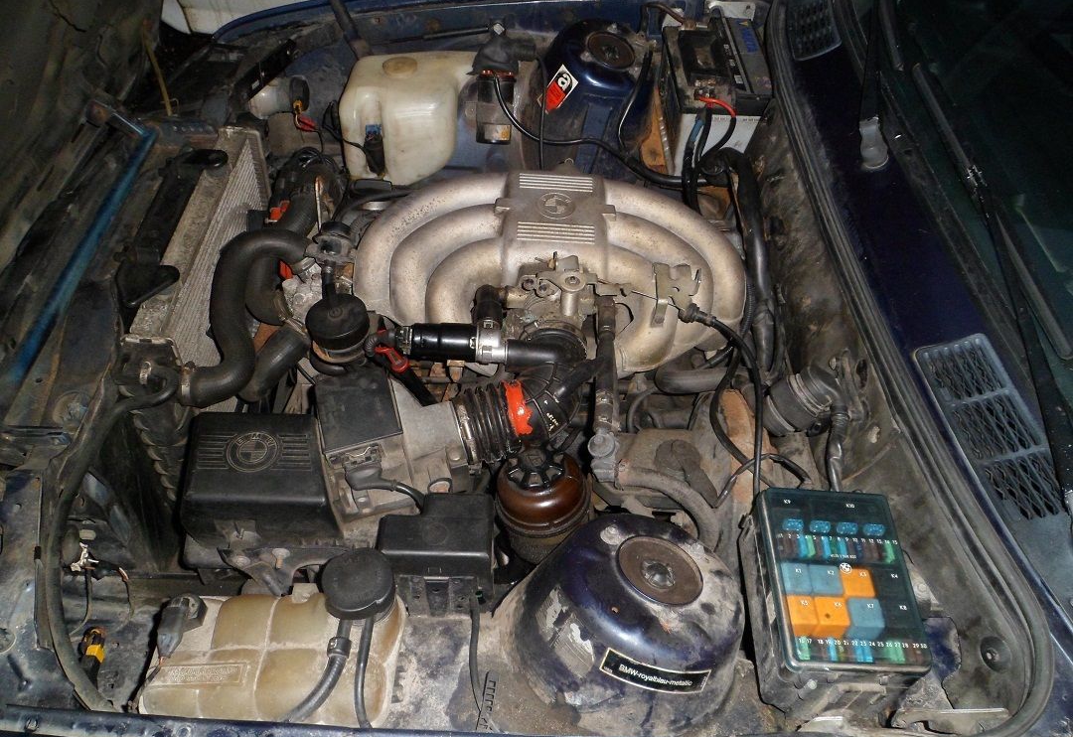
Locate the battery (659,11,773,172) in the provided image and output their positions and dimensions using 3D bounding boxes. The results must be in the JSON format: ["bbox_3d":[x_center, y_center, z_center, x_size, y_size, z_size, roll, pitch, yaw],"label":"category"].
[{"bbox_3d":[0.345,-0.535,1.675,0.175,0.185,0.278,1,49,0],"label":"battery"}]

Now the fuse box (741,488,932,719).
[{"bbox_3d":[0.294,0.239,0.859,0.135,0.120,0.185,1,49,0],"label":"fuse box"}]

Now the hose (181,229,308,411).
[{"bbox_3d":[-0.380,-0.079,1.095,0.113,0.094,0.345,1,49,0],"label":"hose"}]

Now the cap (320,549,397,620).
[{"bbox_3d":[-0.179,0.217,0.842,0.071,0.030,0.071,0,49,0],"label":"cap"}]

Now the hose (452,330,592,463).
[{"bbox_3d":[-0.017,0.034,1.004,0.160,0.110,0.140,1,49,0],"label":"hose"}]

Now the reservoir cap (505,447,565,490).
[{"bbox_3d":[-0.001,0.111,0.917,0.064,0.030,0.064,1,49,0],"label":"reservoir cap"}]

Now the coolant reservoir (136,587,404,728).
[{"bbox_3d":[-0.256,0.312,0.849,0.240,0.130,0.145,1,49,0],"label":"coolant reservoir"}]

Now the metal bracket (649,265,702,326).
[{"bbox_3d":[0.170,-0.089,1.025,0.057,0.060,0.050,1,49,0],"label":"metal bracket"}]

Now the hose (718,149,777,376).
[{"bbox_3d":[0.322,-0.173,1.264,0.054,0.072,0.441,1,49,0],"label":"hose"}]

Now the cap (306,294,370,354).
[{"bbox_3d":[-0.252,-0.057,1.064,0.077,0.040,0.077,0,49,0],"label":"cap"}]

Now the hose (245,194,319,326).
[{"bbox_3d":[-0.390,-0.173,1.283,0.071,0.078,0.250,1,49,0],"label":"hose"}]

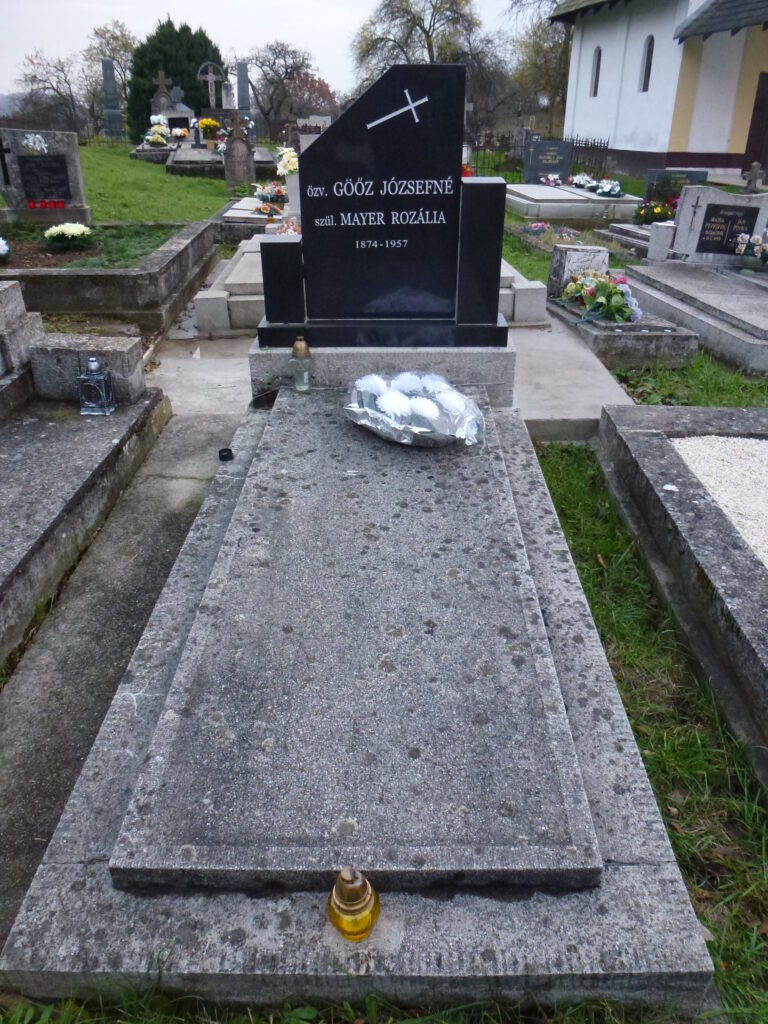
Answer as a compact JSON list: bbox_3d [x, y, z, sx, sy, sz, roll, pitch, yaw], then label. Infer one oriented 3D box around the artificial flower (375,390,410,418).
[{"bbox_3d":[0.030,-0.357,2.456,0.112,0.058,0.112,-6,47,4],"label":"artificial flower"}]

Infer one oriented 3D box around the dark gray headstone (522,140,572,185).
[{"bbox_3d":[2.529,-5.430,11.494,0.709,0.645,0.130,0,28,1],"label":"dark gray headstone"}]

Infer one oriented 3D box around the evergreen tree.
[{"bbox_3d":[-5.564,-11.557,19.925,2.694,2.914,2.560,0,27,0],"label":"evergreen tree"}]

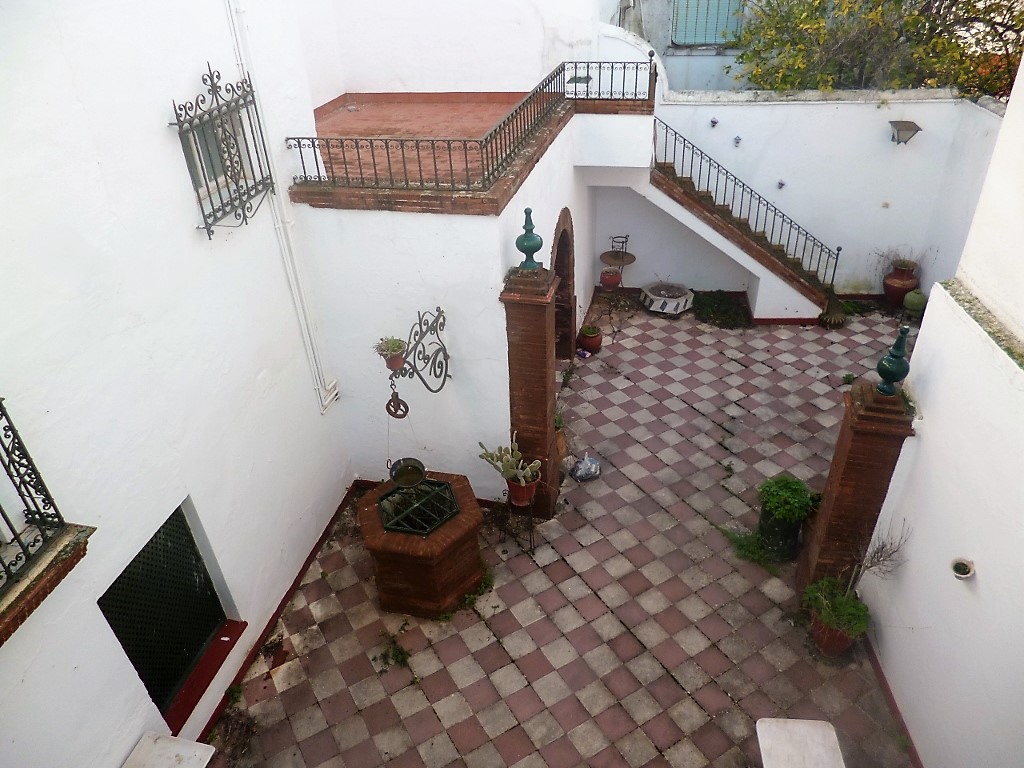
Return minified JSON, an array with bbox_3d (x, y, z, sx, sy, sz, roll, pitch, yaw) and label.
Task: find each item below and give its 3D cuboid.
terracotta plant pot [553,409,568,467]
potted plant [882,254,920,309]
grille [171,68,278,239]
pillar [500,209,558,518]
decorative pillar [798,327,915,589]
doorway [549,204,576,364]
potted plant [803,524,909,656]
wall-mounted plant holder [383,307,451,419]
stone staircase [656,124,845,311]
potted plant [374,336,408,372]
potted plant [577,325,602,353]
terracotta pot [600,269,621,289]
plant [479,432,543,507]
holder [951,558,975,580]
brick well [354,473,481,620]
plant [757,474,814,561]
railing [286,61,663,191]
[{"bbox_3d":[0.534,0.616,7.887,0.212,0.625,0.212,-2,33,1],"label":"terracotta plant pot"},{"bbox_3d":[6.339,-1.650,11.581,0.530,0.789,0.530,16,37,26],"label":"potted plant"},{"bbox_3d":[-2.282,-1.847,5.577,0.163,1.238,1.115,4,33,10],"label":"grille"},{"bbox_3d":[0.211,-0.092,6.646,0.445,3.178,0.438,7,34,14],"label":"pillar"},{"bbox_3d":[2.765,0.738,5.633,0.445,2.700,0.450,7,34,14],"label":"decorative pillar"},{"bbox_3d":[0.568,-1.053,9.453,0.326,2.557,1.686,6,34,13],"label":"doorway"},{"bbox_3d":[2.647,1.646,5.591,0.562,1.225,0.438,7,34,14],"label":"potted plant"},{"bbox_3d":[-0.755,-0.136,5.966,0.175,0.950,1.200,7,34,14],"label":"wall-mounted plant holder"},{"bbox_3d":[3.647,-2.657,11.111,3.210,3.210,1.251,3,33,8],"label":"stone staircase"},{"bbox_3d":[-0.897,-0.191,5.357,0.237,0.212,0.237,7,34,14],"label":"potted plant"},{"bbox_3d":[1.189,-0.689,10.873,0.386,0.359,0.386,6,34,13],"label":"potted plant"},{"bbox_3d":[1.562,-1.632,11.227,0.310,0.290,0.310,5,33,12],"label":"terracotta pot"},{"bbox_3d":[0.000,0.832,7.065,0.612,0.775,0.449,3,33,10],"label":"plant"},{"bbox_3d":[2.753,1.140,4.348,0.138,0.110,0.133,1,33,5],"label":"holder"},{"bbox_3d":[-0.873,1.568,7.059,1.240,0.854,1.074,2,33,8],"label":"brick well"},{"bbox_3d":[2.545,1.273,6.620,0.463,0.750,0.463,7,34,14],"label":"plant"},{"bbox_3d":[-0.143,-3.055,8.014,2.965,0.462,4.107,6,34,14],"label":"railing"}]

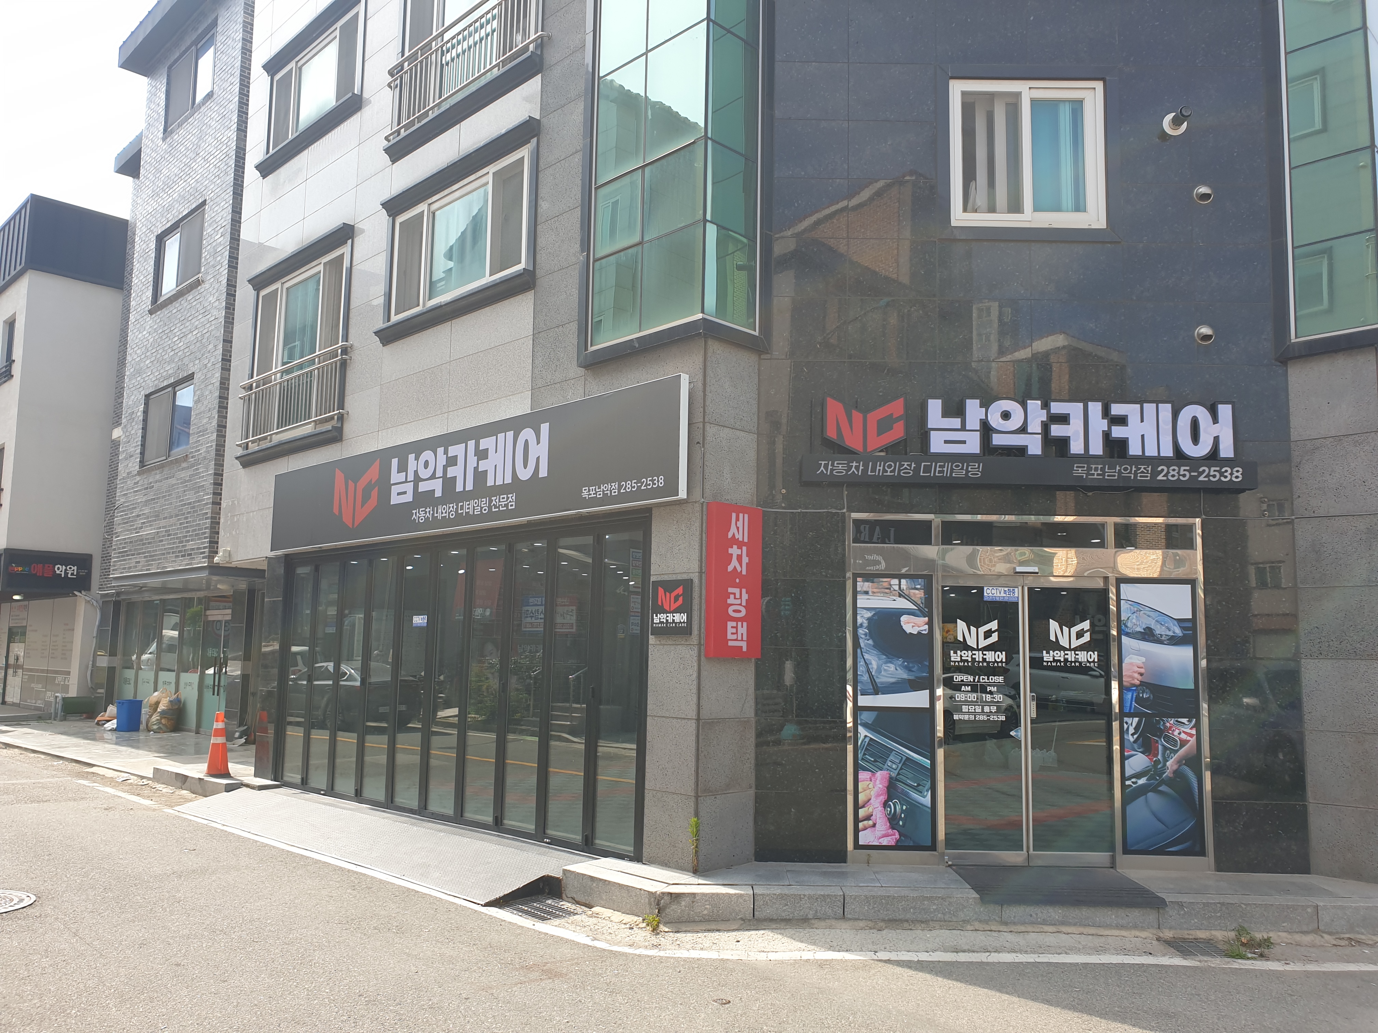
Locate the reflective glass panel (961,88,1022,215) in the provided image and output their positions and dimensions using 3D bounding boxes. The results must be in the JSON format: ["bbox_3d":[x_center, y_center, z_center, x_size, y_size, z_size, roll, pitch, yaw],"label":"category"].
[{"bbox_3d":[2.310,-2.771,7.889,0.468,0.984,0.040,1,-7,0],"label":"reflective glass panel"}]

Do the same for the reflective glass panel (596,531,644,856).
[{"bbox_3d":[-0.506,1.283,7.726,0.445,2.337,0.050,-6,-10,45],"label":"reflective glass panel"}]

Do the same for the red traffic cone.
[{"bbox_3d":[-5.497,2.666,12.154,0.300,0.715,0.300,-6,-10,45],"label":"red traffic cone"}]

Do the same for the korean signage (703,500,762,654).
[{"bbox_3d":[0.322,0.455,7.255,0.080,1.066,0.488,-6,-10,44],"label":"korean signage"}]

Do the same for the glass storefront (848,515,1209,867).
[{"bbox_3d":[2.465,1.259,7.596,2.599,2.525,0.130,1,-7,1],"label":"glass storefront"}]

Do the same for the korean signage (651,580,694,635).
[{"bbox_3d":[-0.114,0.645,7.291,0.397,0.386,0.040,-6,-10,45],"label":"korean signage"}]

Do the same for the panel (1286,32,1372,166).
[{"bbox_3d":[4.798,-3.123,7.770,0.506,0.928,0.050,-6,-10,45],"label":"panel"}]

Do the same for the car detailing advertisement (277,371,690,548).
[{"bbox_3d":[-2.377,-0.305,9.541,6.586,0.888,0.090,-6,-10,44],"label":"car detailing advertisement"}]

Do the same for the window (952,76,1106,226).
[{"bbox_3d":[2.643,-2.820,8.126,1.198,1.211,0.130,1,-7,1],"label":"window"}]

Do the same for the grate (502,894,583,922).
[{"bbox_3d":[-0.943,2.560,6.692,0.480,0.030,0.360,-6,-10,44],"label":"grate"}]

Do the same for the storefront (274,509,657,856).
[{"bbox_3d":[-2.421,1.430,9.527,5.979,2.442,0.120,-6,-10,44],"label":"storefront"}]

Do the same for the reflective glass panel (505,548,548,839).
[{"bbox_3d":[-1.334,1.369,8.459,0.474,2.338,0.050,-6,-10,44],"label":"reflective glass panel"}]

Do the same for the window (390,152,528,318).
[{"bbox_3d":[-2.220,-2.620,9.862,2.279,1.117,0.130,-6,-10,44],"label":"window"}]

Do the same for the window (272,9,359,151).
[{"bbox_3d":[-4.555,-5.274,12.576,2.264,1.117,0.130,-6,-10,44],"label":"window"}]

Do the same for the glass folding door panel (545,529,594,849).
[{"bbox_3d":[-0.917,1.332,8.133,0.456,2.326,0.050,-6,-10,45],"label":"glass folding door panel"}]

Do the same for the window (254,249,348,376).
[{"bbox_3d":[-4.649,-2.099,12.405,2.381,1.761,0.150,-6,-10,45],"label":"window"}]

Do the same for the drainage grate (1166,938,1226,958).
[{"bbox_3d":[2.983,2.553,6.062,0.290,0.030,0.320,1,-7,0],"label":"drainage grate"}]

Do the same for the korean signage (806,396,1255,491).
[{"bbox_3d":[2.505,-0.534,7.695,3.299,0.662,0.160,1,-7,1],"label":"korean signage"}]

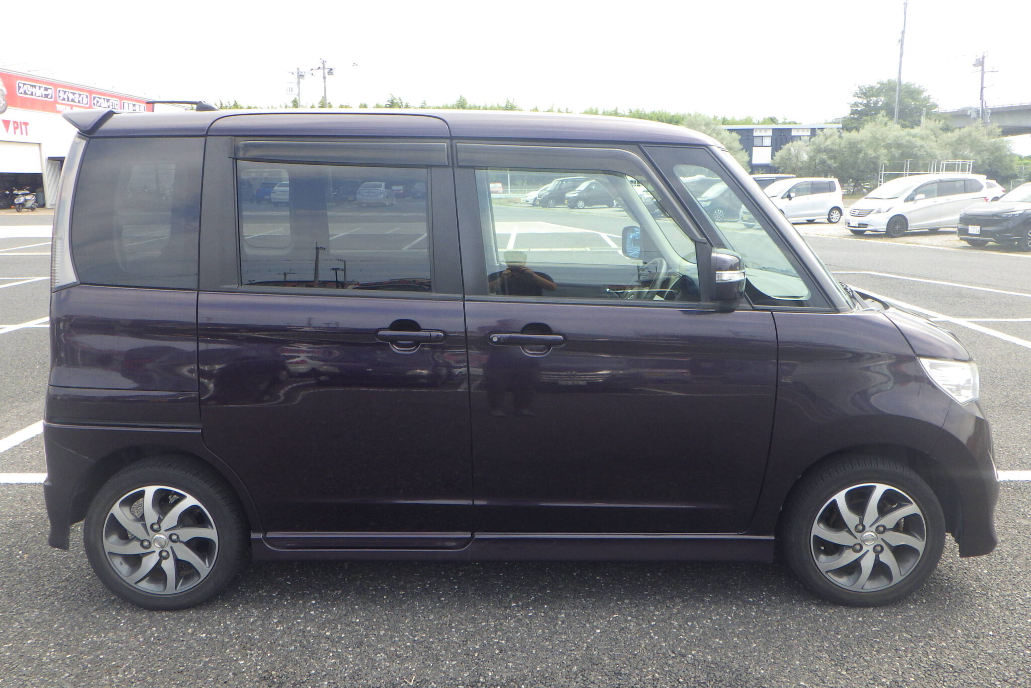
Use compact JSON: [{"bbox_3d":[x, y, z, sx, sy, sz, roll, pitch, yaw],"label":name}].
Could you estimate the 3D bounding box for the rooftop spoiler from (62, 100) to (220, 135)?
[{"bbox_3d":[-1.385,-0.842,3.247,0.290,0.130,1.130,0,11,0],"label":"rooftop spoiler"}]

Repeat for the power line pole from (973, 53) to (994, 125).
[{"bbox_3d":[37.394,-17.511,67.922,2.000,11.840,1.200,0,11,0],"label":"power line pole"}]

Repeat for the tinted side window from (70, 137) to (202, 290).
[{"bbox_3d":[-1.205,-0.410,2.670,0.440,0.480,0.060,1,3,3],"label":"tinted side window"}]

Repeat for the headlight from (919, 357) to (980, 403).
[{"bbox_3d":[1.494,0.094,2.928,0.330,0.180,0.330,0,11,0],"label":"headlight"}]

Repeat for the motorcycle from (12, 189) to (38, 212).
[{"bbox_3d":[-22.689,-6.650,38.638,0.710,1.140,1.760,0,11,-1],"label":"motorcycle"}]

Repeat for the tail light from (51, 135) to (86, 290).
[{"bbox_3d":[-1.476,-0.425,2.725,0.190,0.520,0.170,0,11,0],"label":"tail light"}]

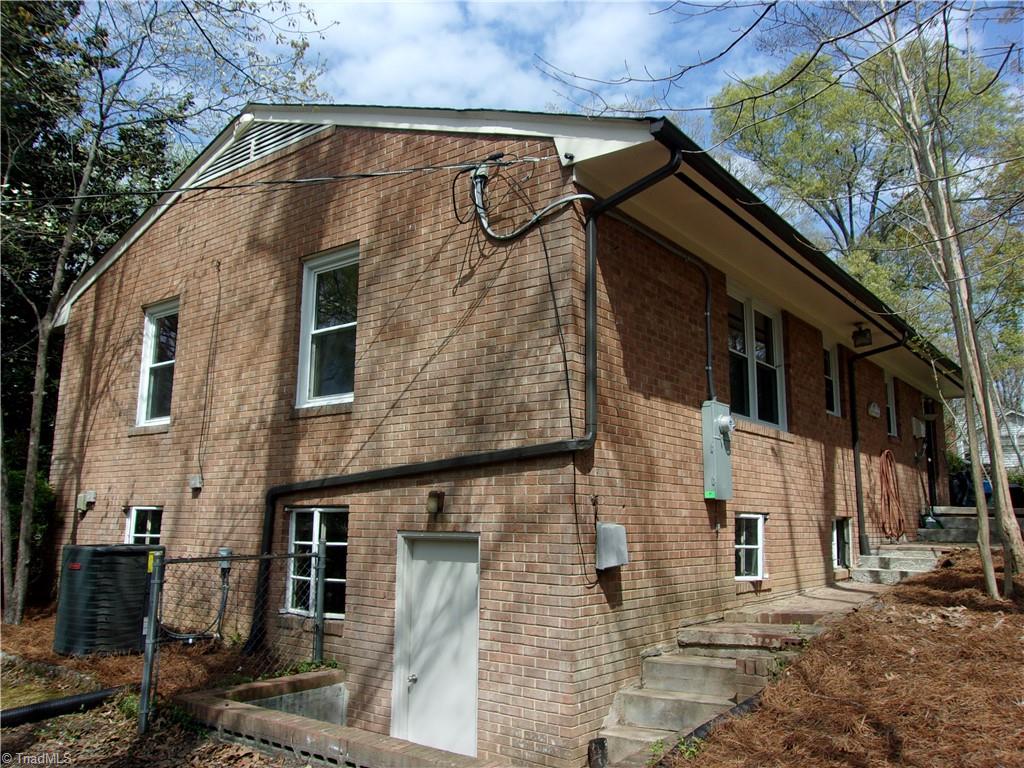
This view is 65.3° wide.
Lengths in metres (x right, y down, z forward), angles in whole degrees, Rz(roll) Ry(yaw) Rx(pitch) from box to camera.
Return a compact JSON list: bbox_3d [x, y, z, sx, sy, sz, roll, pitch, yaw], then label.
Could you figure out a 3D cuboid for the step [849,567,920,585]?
[{"bbox_3d":[4.925,2.486,10.307,0.900,0.165,0.380,-7,-13,38],"label":"step"}]

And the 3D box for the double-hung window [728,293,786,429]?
[{"bbox_3d":[2.608,-0.227,8.636,0.120,1.360,1.680,-7,-13,38],"label":"double-hung window"}]

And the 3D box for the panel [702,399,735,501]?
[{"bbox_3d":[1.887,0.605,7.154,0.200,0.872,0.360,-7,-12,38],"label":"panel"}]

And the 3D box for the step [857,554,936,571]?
[{"bbox_3d":[5.174,2.386,10.619,0.930,0.155,0.400,-7,-13,38],"label":"step"}]

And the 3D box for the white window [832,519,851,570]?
[{"bbox_3d":[4.208,2.058,10.319,0.120,0.625,0.890,-7,-13,38],"label":"white window"}]

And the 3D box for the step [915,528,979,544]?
[{"bbox_3d":[7.203,2.471,12.993,1.050,0.200,0.350,-7,-12,38],"label":"step"}]

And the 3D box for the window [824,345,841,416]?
[{"bbox_3d":[4.102,-0.059,10.348,0.100,0.920,0.670,-7,-12,38],"label":"window"}]

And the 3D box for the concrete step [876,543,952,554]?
[{"bbox_3d":[5.513,2.314,11.027,0.940,0.145,0.370,-7,-13,38],"label":"concrete step"}]

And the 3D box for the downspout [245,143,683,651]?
[{"bbox_3d":[-0.637,0.390,6.335,4.280,3.710,0.370,-7,-12,38],"label":"downspout"}]

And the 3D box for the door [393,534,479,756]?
[{"bbox_3d":[-0.561,2.199,6.143,0.900,2.050,0.120,-7,-13,38],"label":"door"}]

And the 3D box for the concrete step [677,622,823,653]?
[{"bbox_3d":[1.953,2.023,6.389,0.970,0.135,0.780,-7,-12,38],"label":"concrete step"}]

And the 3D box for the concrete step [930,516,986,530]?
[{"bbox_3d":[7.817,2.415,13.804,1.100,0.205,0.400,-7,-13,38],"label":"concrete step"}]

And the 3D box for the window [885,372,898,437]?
[{"bbox_3d":[6.167,0.371,13.125,0.110,0.970,0.730,-7,-13,38],"label":"window"}]

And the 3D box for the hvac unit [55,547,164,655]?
[{"bbox_3d":[-3.757,1.996,7.474,0.720,0.935,0.700,-7,-12,38],"label":"hvac unit"}]

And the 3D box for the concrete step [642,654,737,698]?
[{"bbox_3d":[1.399,2.161,5.956,0.720,0.205,0.360,-7,-13,38],"label":"concrete step"}]

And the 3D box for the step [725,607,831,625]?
[{"bbox_3d":[2.347,2.025,6.927,0.930,0.095,0.400,-7,-12,38],"label":"step"}]

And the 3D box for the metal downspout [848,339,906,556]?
[{"bbox_3d":[4.917,0.841,10.534,0.760,2.830,0.120,-7,-12,38],"label":"metal downspout"}]

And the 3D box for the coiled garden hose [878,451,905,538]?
[{"bbox_3d":[5.771,1.673,12.123,0.180,1.330,0.720,-7,-12,37],"label":"coiled garden hose"}]

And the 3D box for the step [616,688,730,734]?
[{"bbox_3d":[1.167,2.242,5.452,0.840,0.215,0.300,-7,-12,38],"label":"step"}]

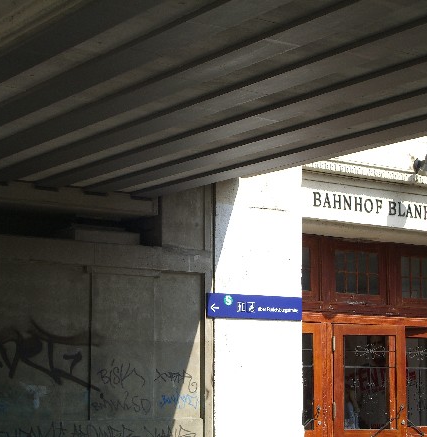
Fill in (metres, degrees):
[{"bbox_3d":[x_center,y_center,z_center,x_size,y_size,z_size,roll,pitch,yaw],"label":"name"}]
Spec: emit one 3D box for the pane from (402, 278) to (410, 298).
[{"bbox_3d":[2.164,0.785,12.838,0.127,0.218,0.020,6,-10,-36],"label":"pane"}]

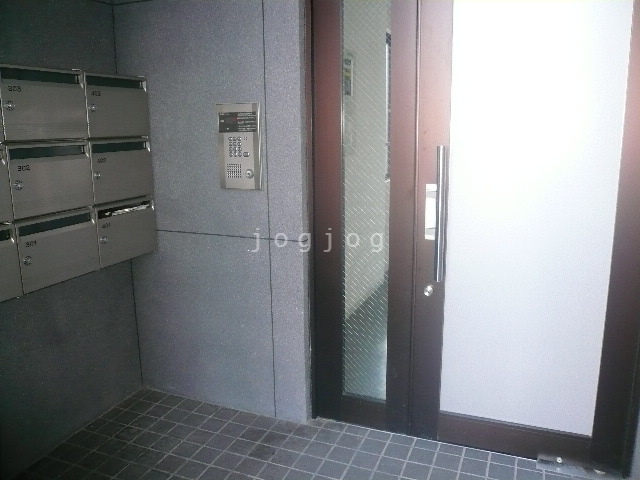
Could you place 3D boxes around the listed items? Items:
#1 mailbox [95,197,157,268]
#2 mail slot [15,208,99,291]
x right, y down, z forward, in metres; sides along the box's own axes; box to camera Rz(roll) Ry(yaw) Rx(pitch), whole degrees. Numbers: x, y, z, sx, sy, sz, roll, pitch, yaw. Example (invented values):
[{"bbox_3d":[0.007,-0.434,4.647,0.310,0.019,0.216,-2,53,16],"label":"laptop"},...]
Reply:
[{"bbox_3d":[-0.938,-0.048,2.371,0.167,0.264,0.358,4,12,22],"label":"mailbox"},{"bbox_3d":[-1.076,0.024,2.043,0.167,0.263,0.366,4,12,22],"label":"mail slot"}]

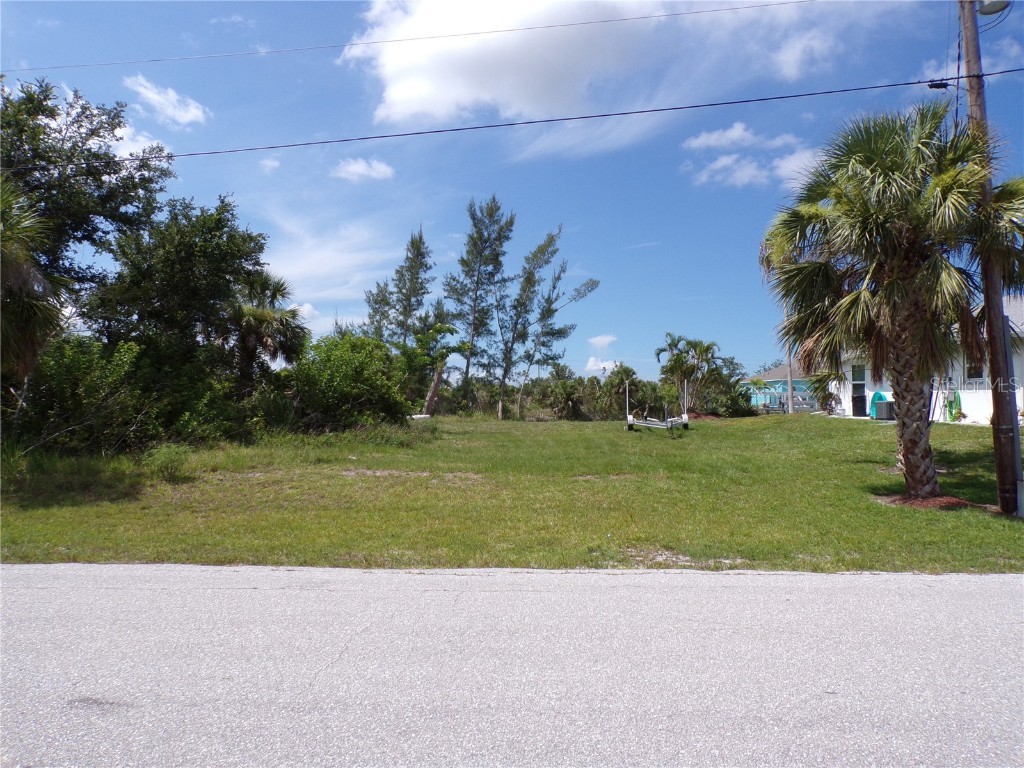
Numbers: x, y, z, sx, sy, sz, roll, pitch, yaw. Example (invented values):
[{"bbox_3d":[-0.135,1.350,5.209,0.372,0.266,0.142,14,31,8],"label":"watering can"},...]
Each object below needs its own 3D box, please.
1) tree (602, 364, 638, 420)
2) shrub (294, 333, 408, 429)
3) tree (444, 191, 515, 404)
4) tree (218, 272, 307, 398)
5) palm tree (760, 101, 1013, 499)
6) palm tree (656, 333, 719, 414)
[{"bbox_3d":[6.418,0.414,42.000,2.200,3.370,2.200,0,-1,0],"label":"tree"},{"bbox_3d":[-6.669,-0.021,29.500,4.700,4.070,4.400,0,-1,0],"label":"shrub"},{"bbox_3d":[-2.170,-5.054,46.000,4.700,14.450,4.700,0,-1,0],"label":"tree"},{"bbox_3d":[-9.387,-1.176,26.500,3.500,6.120,3.500,0,-1,0],"label":"tree"},{"bbox_3d":[6.074,-1.329,11.100,4.200,6.210,4.200,0,-1,0],"label":"palm tree"},{"bbox_3d":[9.640,-0.577,39.000,3.400,4.500,3.300,0,-1,0],"label":"palm tree"}]

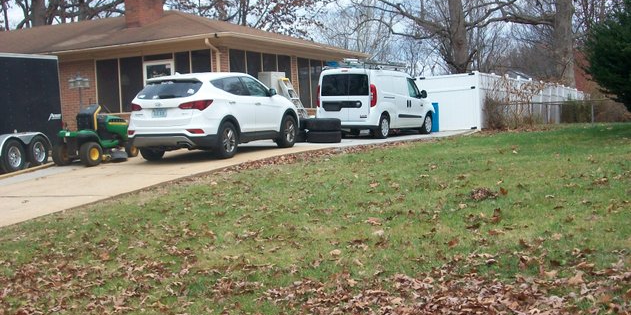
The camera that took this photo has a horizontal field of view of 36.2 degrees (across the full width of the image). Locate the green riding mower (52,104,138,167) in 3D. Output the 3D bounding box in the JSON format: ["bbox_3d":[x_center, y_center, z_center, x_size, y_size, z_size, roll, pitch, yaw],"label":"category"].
[{"bbox_3d":[-4.529,-0.473,19.954,1.150,1.200,1.750,0,6,29],"label":"green riding mower"}]

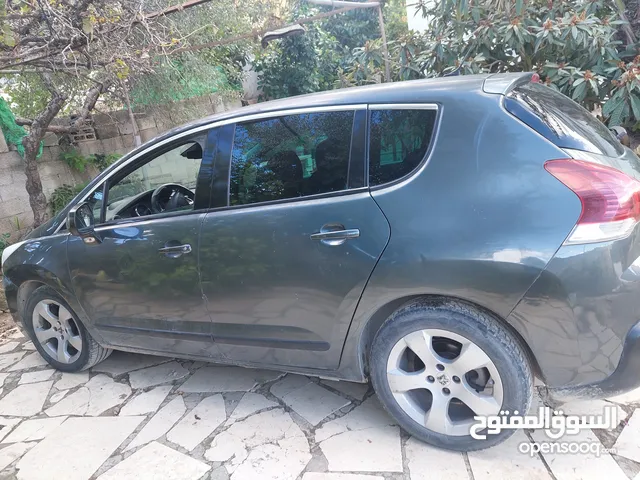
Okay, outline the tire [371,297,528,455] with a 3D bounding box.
[{"bbox_3d":[0.540,0.560,1.887,0.650,0.650,0.230,-1,14,28],"label":"tire"}]

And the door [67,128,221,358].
[{"bbox_3d":[-0.986,0.048,2.524,1.130,1.195,0.280,-1,14,28],"label":"door"}]

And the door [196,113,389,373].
[{"bbox_3d":[-0.103,0.017,2.056,1.010,1.175,0.280,-1,14,28],"label":"door"}]

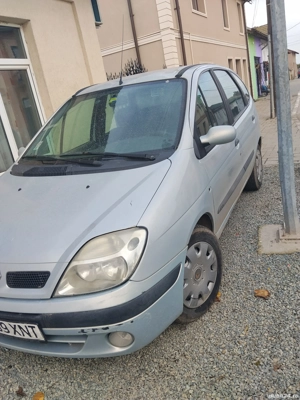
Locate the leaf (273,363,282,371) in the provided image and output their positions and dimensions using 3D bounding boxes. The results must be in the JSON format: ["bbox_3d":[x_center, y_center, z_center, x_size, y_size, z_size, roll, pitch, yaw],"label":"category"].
[{"bbox_3d":[0.635,0.830,1.670,0.060,0.020,0.055,-10,16,4],"label":"leaf"}]

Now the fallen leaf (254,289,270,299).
[{"bbox_3d":[0.752,0.627,2.239,0.105,0.028,0.080,1,20,36],"label":"fallen leaf"}]

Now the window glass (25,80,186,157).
[{"bbox_3d":[-0.343,-0.625,2.613,1.330,0.130,0.880,-1,50,26],"label":"window glass"}]

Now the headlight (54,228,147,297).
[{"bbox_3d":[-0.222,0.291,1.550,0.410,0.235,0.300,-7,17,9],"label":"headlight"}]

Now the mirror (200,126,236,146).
[{"bbox_3d":[0.478,-0.441,2.305,0.240,0.135,0.130,-1,19,26],"label":"mirror"}]

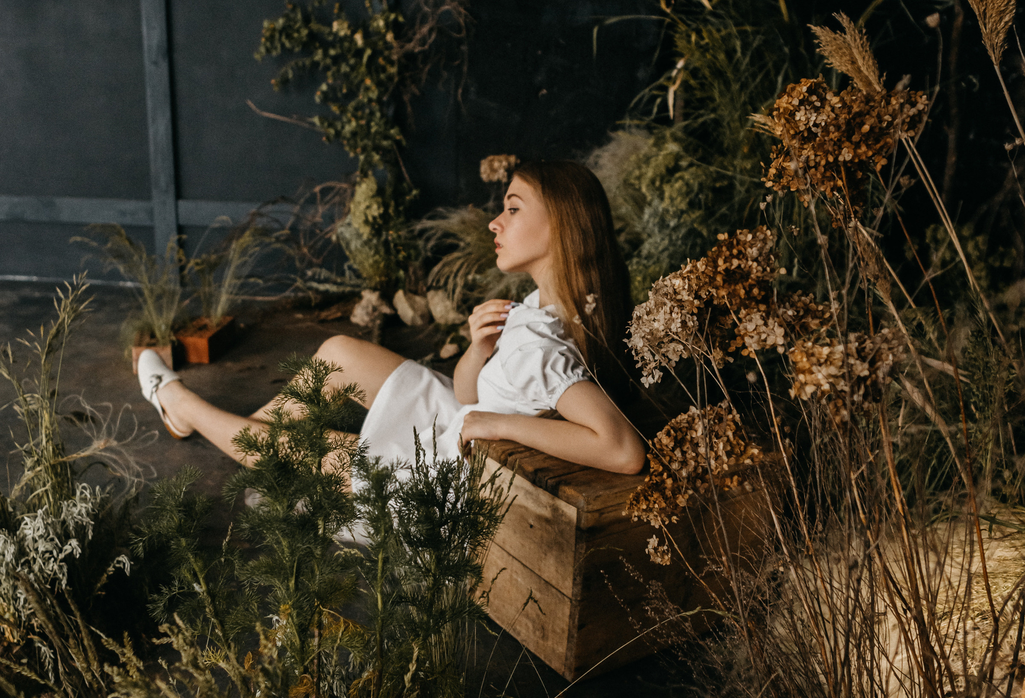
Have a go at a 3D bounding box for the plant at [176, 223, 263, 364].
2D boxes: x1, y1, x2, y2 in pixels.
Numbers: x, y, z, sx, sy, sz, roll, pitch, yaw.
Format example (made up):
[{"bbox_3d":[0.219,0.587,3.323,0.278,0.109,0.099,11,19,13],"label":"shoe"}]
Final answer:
[{"bbox_3d":[-1.048,-0.214,3.671,0.310,0.480,0.330,3,13,7],"label":"plant"}]

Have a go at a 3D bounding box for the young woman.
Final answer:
[{"bbox_3d":[-0.372,-0.024,2.221,1.560,0.790,0.520,9,15,31],"label":"young woman"}]

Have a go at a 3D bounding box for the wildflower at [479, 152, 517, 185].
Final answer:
[{"bbox_3d":[-0.049,-0.670,3.797,0.150,0.120,0.140,1,13,0],"label":"wildflower"}]

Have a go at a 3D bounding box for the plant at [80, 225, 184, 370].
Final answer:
[{"bbox_3d":[-1.313,-0.189,3.535,0.350,0.480,0.330,3,13,7],"label":"plant"}]

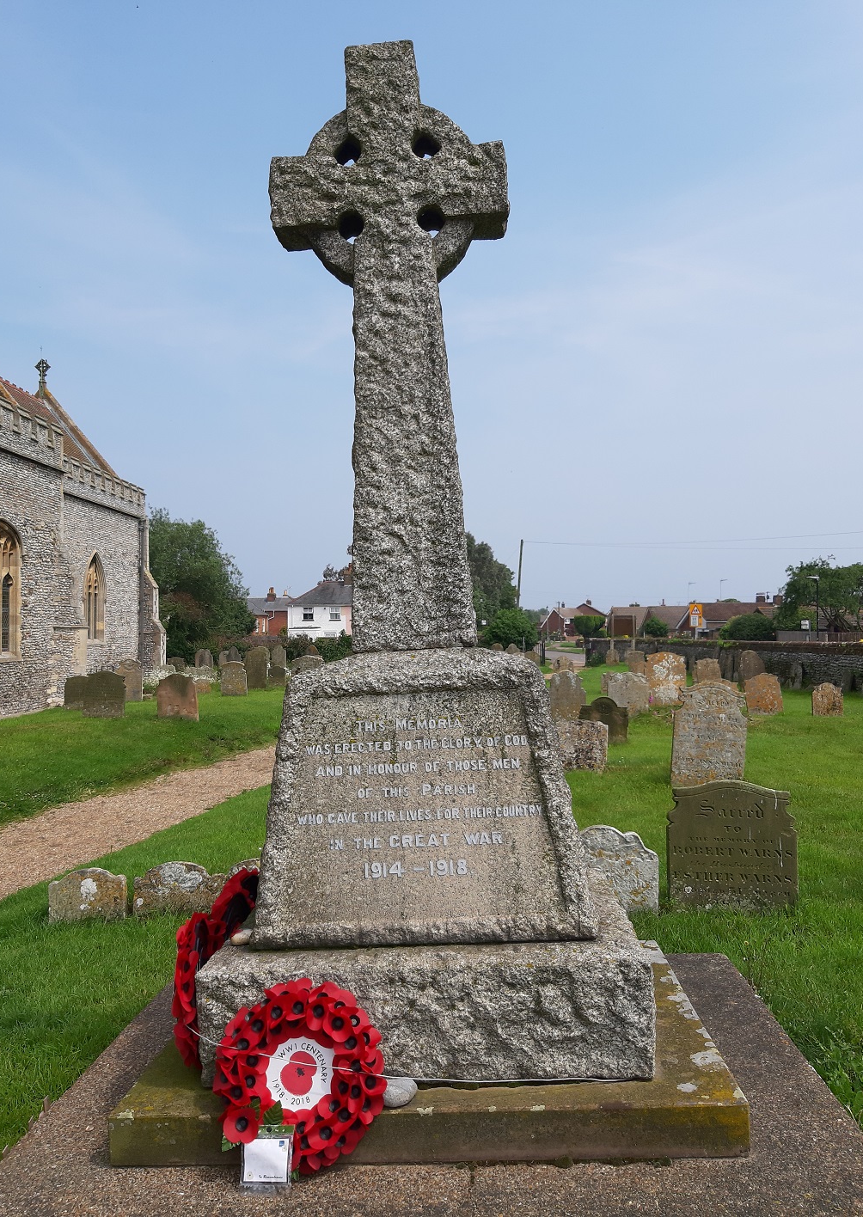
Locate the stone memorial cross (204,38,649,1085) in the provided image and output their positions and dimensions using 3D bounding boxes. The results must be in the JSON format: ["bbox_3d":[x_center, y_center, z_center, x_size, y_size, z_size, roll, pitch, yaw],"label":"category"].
[{"bbox_3d":[-0.062,-0.265,3.365,1.340,3.360,1.070,-2,-2,3],"label":"stone memorial cross"}]

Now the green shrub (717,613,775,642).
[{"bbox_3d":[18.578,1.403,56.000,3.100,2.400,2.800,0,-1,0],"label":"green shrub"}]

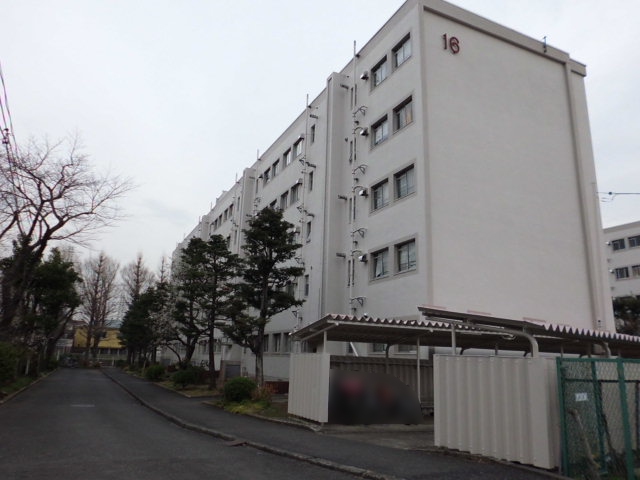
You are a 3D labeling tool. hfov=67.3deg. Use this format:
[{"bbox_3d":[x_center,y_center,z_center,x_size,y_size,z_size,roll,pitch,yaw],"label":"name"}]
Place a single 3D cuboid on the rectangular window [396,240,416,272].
[{"bbox_3d":[2.964,0.608,16.428,0.140,1.050,1.220,8,-15,-24],"label":"rectangular window"}]

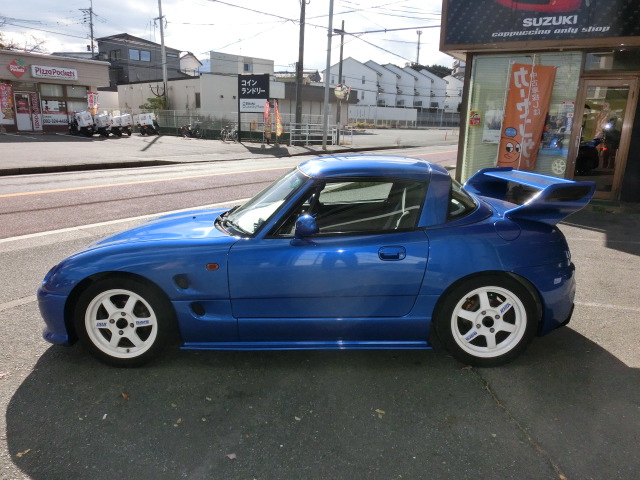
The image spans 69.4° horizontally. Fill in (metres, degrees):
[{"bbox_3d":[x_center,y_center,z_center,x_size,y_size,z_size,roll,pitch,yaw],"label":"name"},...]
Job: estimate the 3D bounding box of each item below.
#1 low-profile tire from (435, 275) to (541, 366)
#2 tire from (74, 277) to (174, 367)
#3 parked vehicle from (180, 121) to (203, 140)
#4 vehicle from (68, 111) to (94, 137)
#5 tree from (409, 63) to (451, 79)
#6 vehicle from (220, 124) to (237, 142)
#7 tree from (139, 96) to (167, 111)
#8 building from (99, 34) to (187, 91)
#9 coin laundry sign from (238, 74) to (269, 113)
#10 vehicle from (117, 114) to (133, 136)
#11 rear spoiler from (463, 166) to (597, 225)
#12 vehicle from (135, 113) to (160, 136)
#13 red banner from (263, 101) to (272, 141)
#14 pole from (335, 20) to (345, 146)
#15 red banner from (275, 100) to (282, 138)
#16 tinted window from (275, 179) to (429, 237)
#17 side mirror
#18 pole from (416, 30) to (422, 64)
[{"bbox_3d":[0.938,0.439,2.638,0.570,0.570,0.185,0,14,1],"label":"low-profile tire"},{"bbox_3d":[-1.121,0.462,2.689,0.530,0.530,0.170,-1,13,2],"label":"tire"},{"bbox_3d":[-7.312,-6.259,26.300,0.600,1.000,1.600,9,16,26],"label":"parked vehicle"},{"bbox_3d":[-13.651,-6.651,26.455,1.720,1.420,0.630,10,17,30],"label":"vehicle"},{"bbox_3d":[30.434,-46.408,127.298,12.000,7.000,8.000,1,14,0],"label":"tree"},{"bbox_3d":[-4.808,-5.621,24.396,0.550,1.030,1.720,-8,17,-32],"label":"vehicle"},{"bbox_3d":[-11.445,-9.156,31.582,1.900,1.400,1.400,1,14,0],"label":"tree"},{"bbox_3d":[-20.130,-18.538,52.390,5.800,8.000,7.200,10,17,31],"label":"building"},{"bbox_3d":[-3.614,-8.066,25.500,2.000,2.000,0.150,9,17,28],"label":"coin laundry sign"},{"bbox_3d":[-11.011,-6.515,26.300,0.650,1.220,1.650,-6,16,-27],"label":"vehicle"},{"bbox_3d":[1.259,-0.324,3.091,0.500,0.250,1.210,-1,13,2],"label":"rear spoiler"},{"bbox_3d":[-9.804,-6.593,26.500,0.630,1.220,1.600,6,15,17],"label":"vehicle"},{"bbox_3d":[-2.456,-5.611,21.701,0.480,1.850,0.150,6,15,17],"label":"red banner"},{"bbox_3d":[1.077,-7.897,23.572,0.300,6.070,0.250,2,14,0],"label":"pole"},{"bbox_3d":[-2.200,-6.440,24.500,0.450,1.850,0.200,3,15,5],"label":"red banner"},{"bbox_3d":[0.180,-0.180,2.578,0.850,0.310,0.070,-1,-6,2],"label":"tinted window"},{"bbox_3d":[-0.073,-0.068,2.435,0.120,0.115,0.175,-1,13,2],"label":"side mirror"},{"bbox_3d":[26.801,-51.249,125.000,1.500,11.000,1.500,2,15,0],"label":"pole"}]

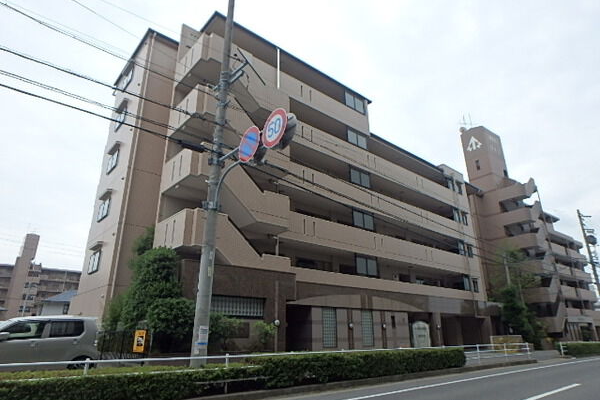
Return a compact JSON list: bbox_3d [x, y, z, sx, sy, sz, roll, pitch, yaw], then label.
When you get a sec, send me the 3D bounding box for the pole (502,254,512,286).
[{"bbox_3d":[18.802,8.873,32.169,0.280,7.820,0.280,16,-25,-38],"label":"pole"}]

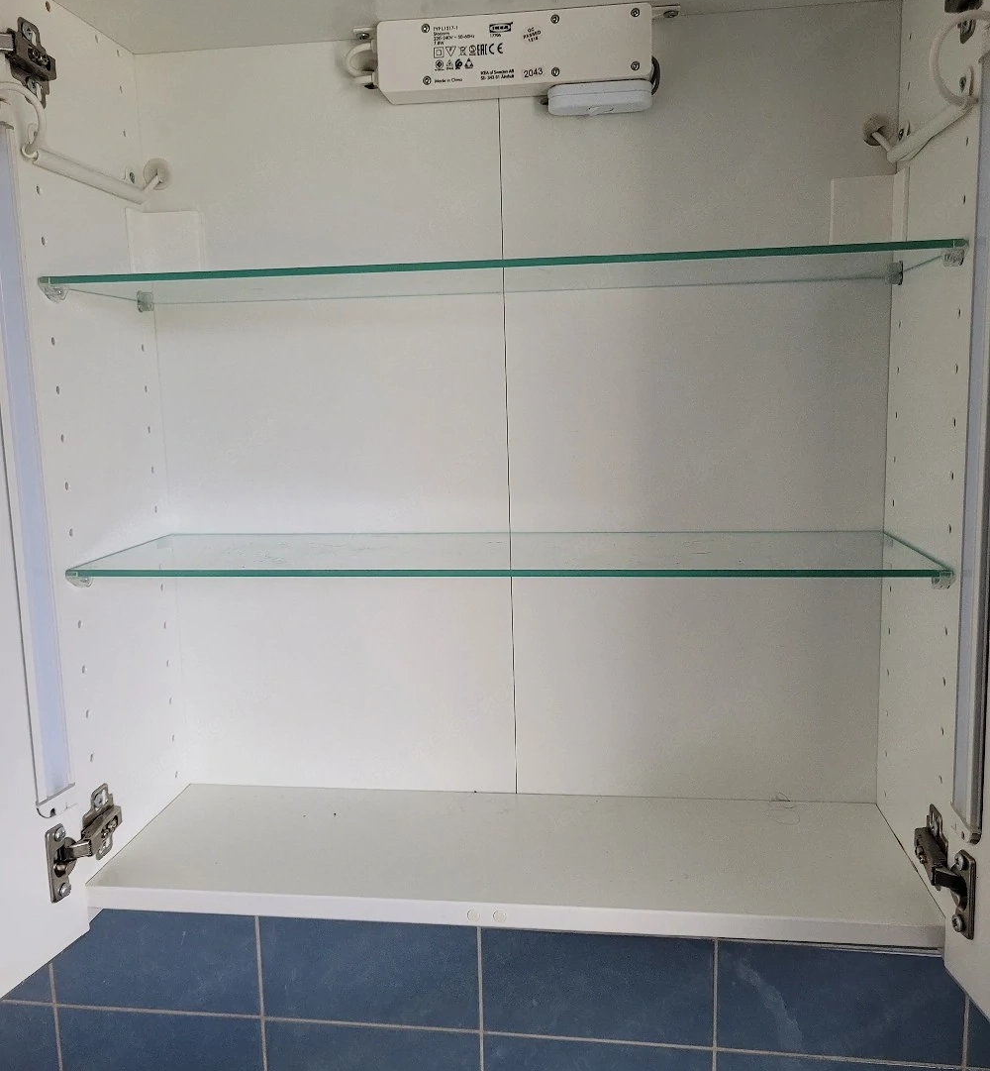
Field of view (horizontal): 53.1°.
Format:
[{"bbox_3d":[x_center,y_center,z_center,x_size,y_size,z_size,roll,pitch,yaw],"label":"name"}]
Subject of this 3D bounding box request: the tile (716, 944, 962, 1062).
[{"bbox_3d":[0.287,0.388,0.828,0.199,0.099,0.009,0,9,8],"label":"tile"}]

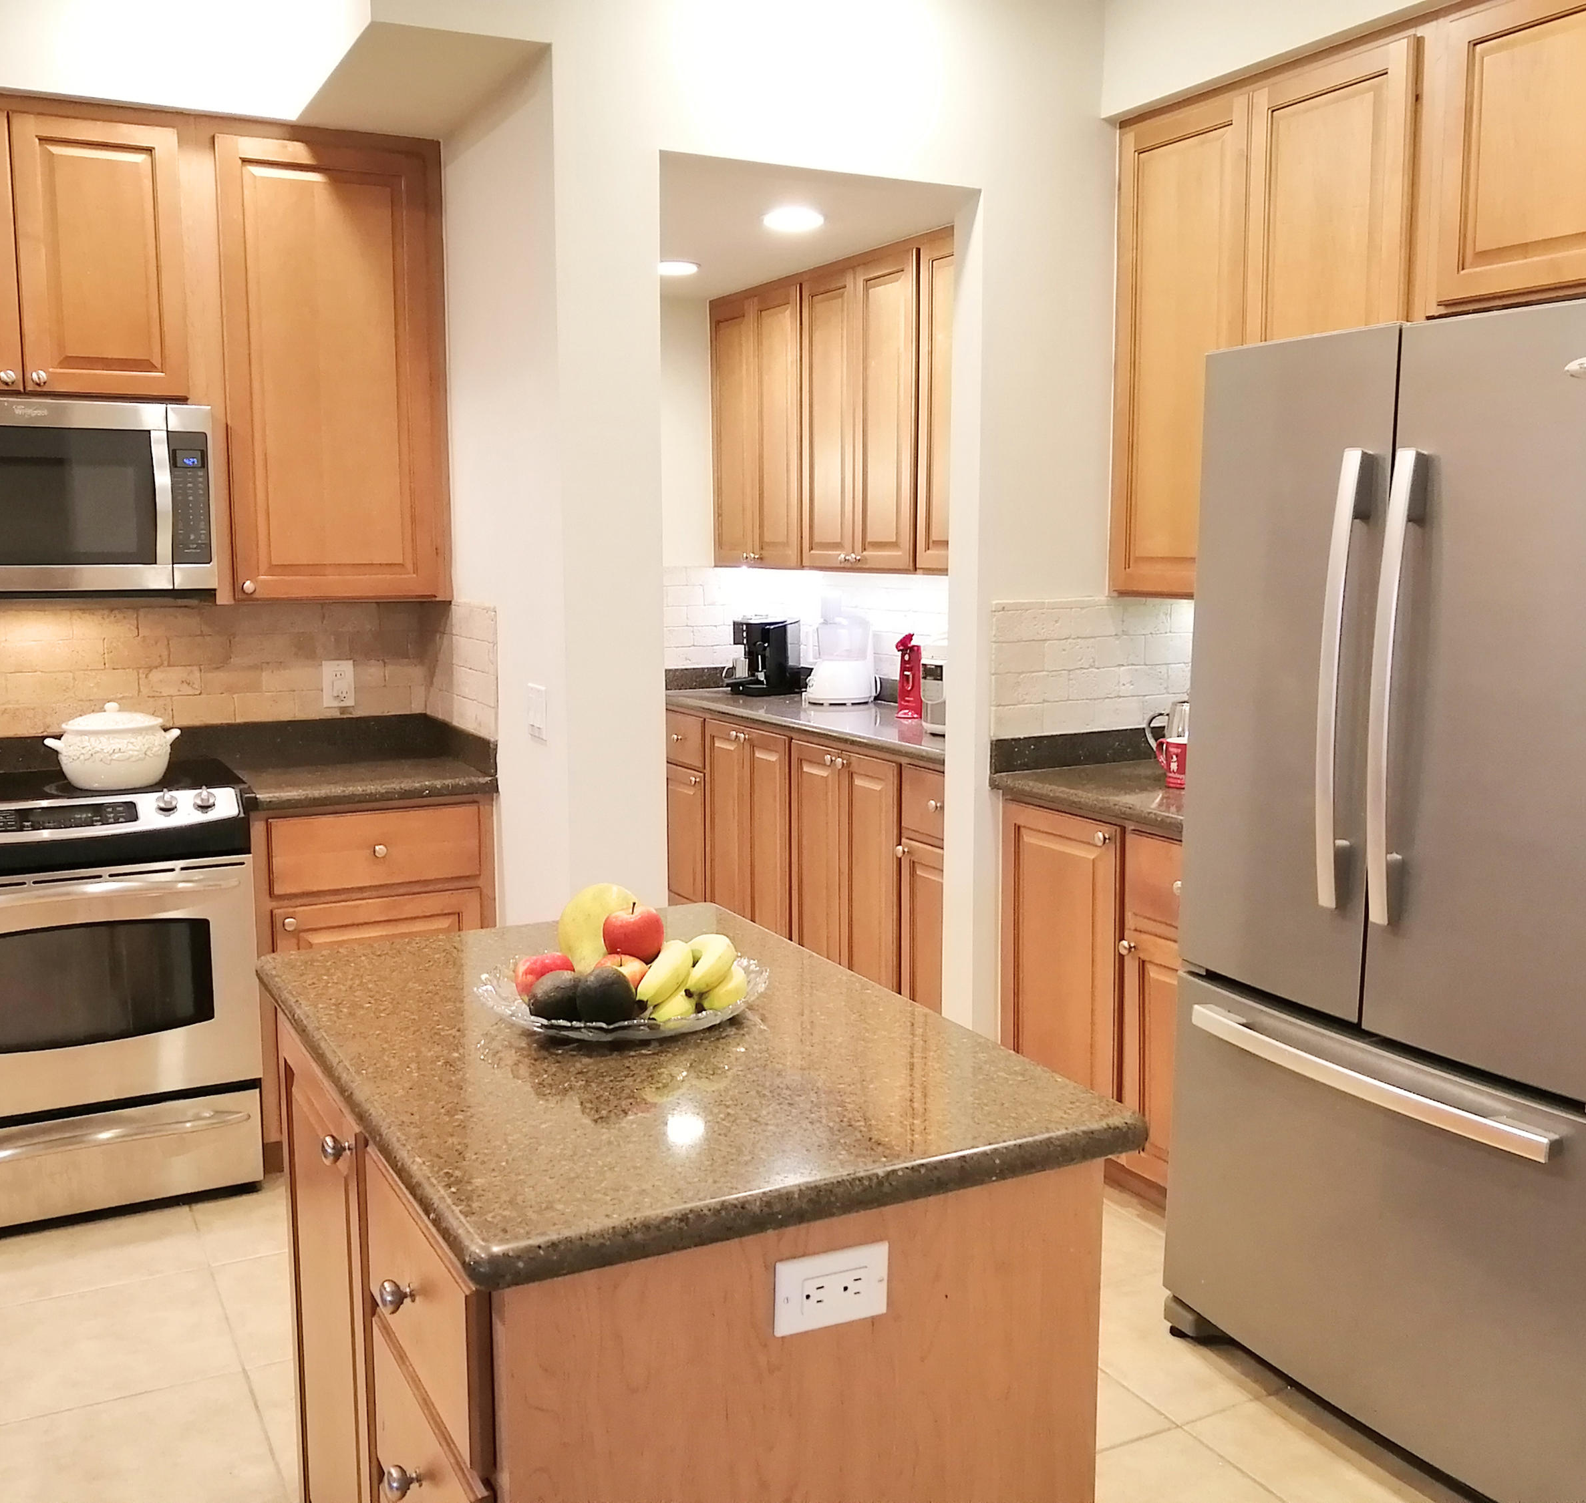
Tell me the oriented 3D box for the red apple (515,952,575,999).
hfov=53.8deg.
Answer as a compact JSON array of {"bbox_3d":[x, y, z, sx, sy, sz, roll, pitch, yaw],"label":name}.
[{"bbox_3d":[-0.293,0.274,1.857,0.075,0.070,0.075,-4,9,-28],"label":"red apple"}]

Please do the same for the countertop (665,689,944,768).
[{"bbox_3d":[0.210,-0.080,5.109,0.650,0.040,2.250,-4,9,-28],"label":"countertop"}]

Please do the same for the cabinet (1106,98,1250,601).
[{"bbox_3d":[1.034,-0.942,3.768,0.330,1.140,0.420,-4,9,-28],"label":"cabinet"}]

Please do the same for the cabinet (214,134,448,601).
[{"bbox_3d":[-1.170,-0.928,3.912,0.528,1.095,0.330,-4,8,-27],"label":"cabinet"}]

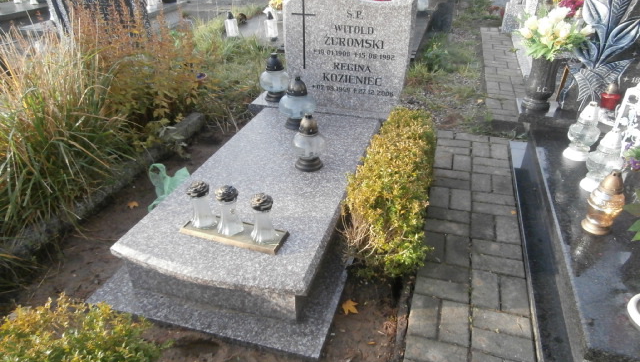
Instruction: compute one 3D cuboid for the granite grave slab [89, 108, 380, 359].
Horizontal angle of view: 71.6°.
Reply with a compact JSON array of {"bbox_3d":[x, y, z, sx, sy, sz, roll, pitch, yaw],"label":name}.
[{"bbox_3d":[-0.219,0.060,2.189,0.913,0.202,1.604,8,32,15],"label":"granite grave slab"}]

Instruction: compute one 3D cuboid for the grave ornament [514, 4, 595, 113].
[{"bbox_3d":[1.298,-0.683,2.523,0.380,0.545,0.330,8,31,15],"label":"grave ornament"}]

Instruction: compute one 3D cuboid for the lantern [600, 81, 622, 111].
[{"bbox_3d":[1.568,-0.453,2.364,0.107,0.140,0.107,8,32,15],"label":"lantern"}]

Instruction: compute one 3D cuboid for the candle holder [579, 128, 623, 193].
[{"bbox_3d":[1.227,-0.098,1.904,0.150,0.270,0.150,8,32,15],"label":"candle holder"}]

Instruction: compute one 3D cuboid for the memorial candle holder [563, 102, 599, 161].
[{"bbox_3d":[1.265,-0.241,2.119,0.137,0.268,0.137,8,31,15],"label":"memorial candle holder"}]

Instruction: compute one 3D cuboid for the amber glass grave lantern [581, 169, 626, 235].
[{"bbox_3d":[1.046,0.072,1.619,0.119,0.238,0.119,8,31,15],"label":"amber glass grave lantern"}]

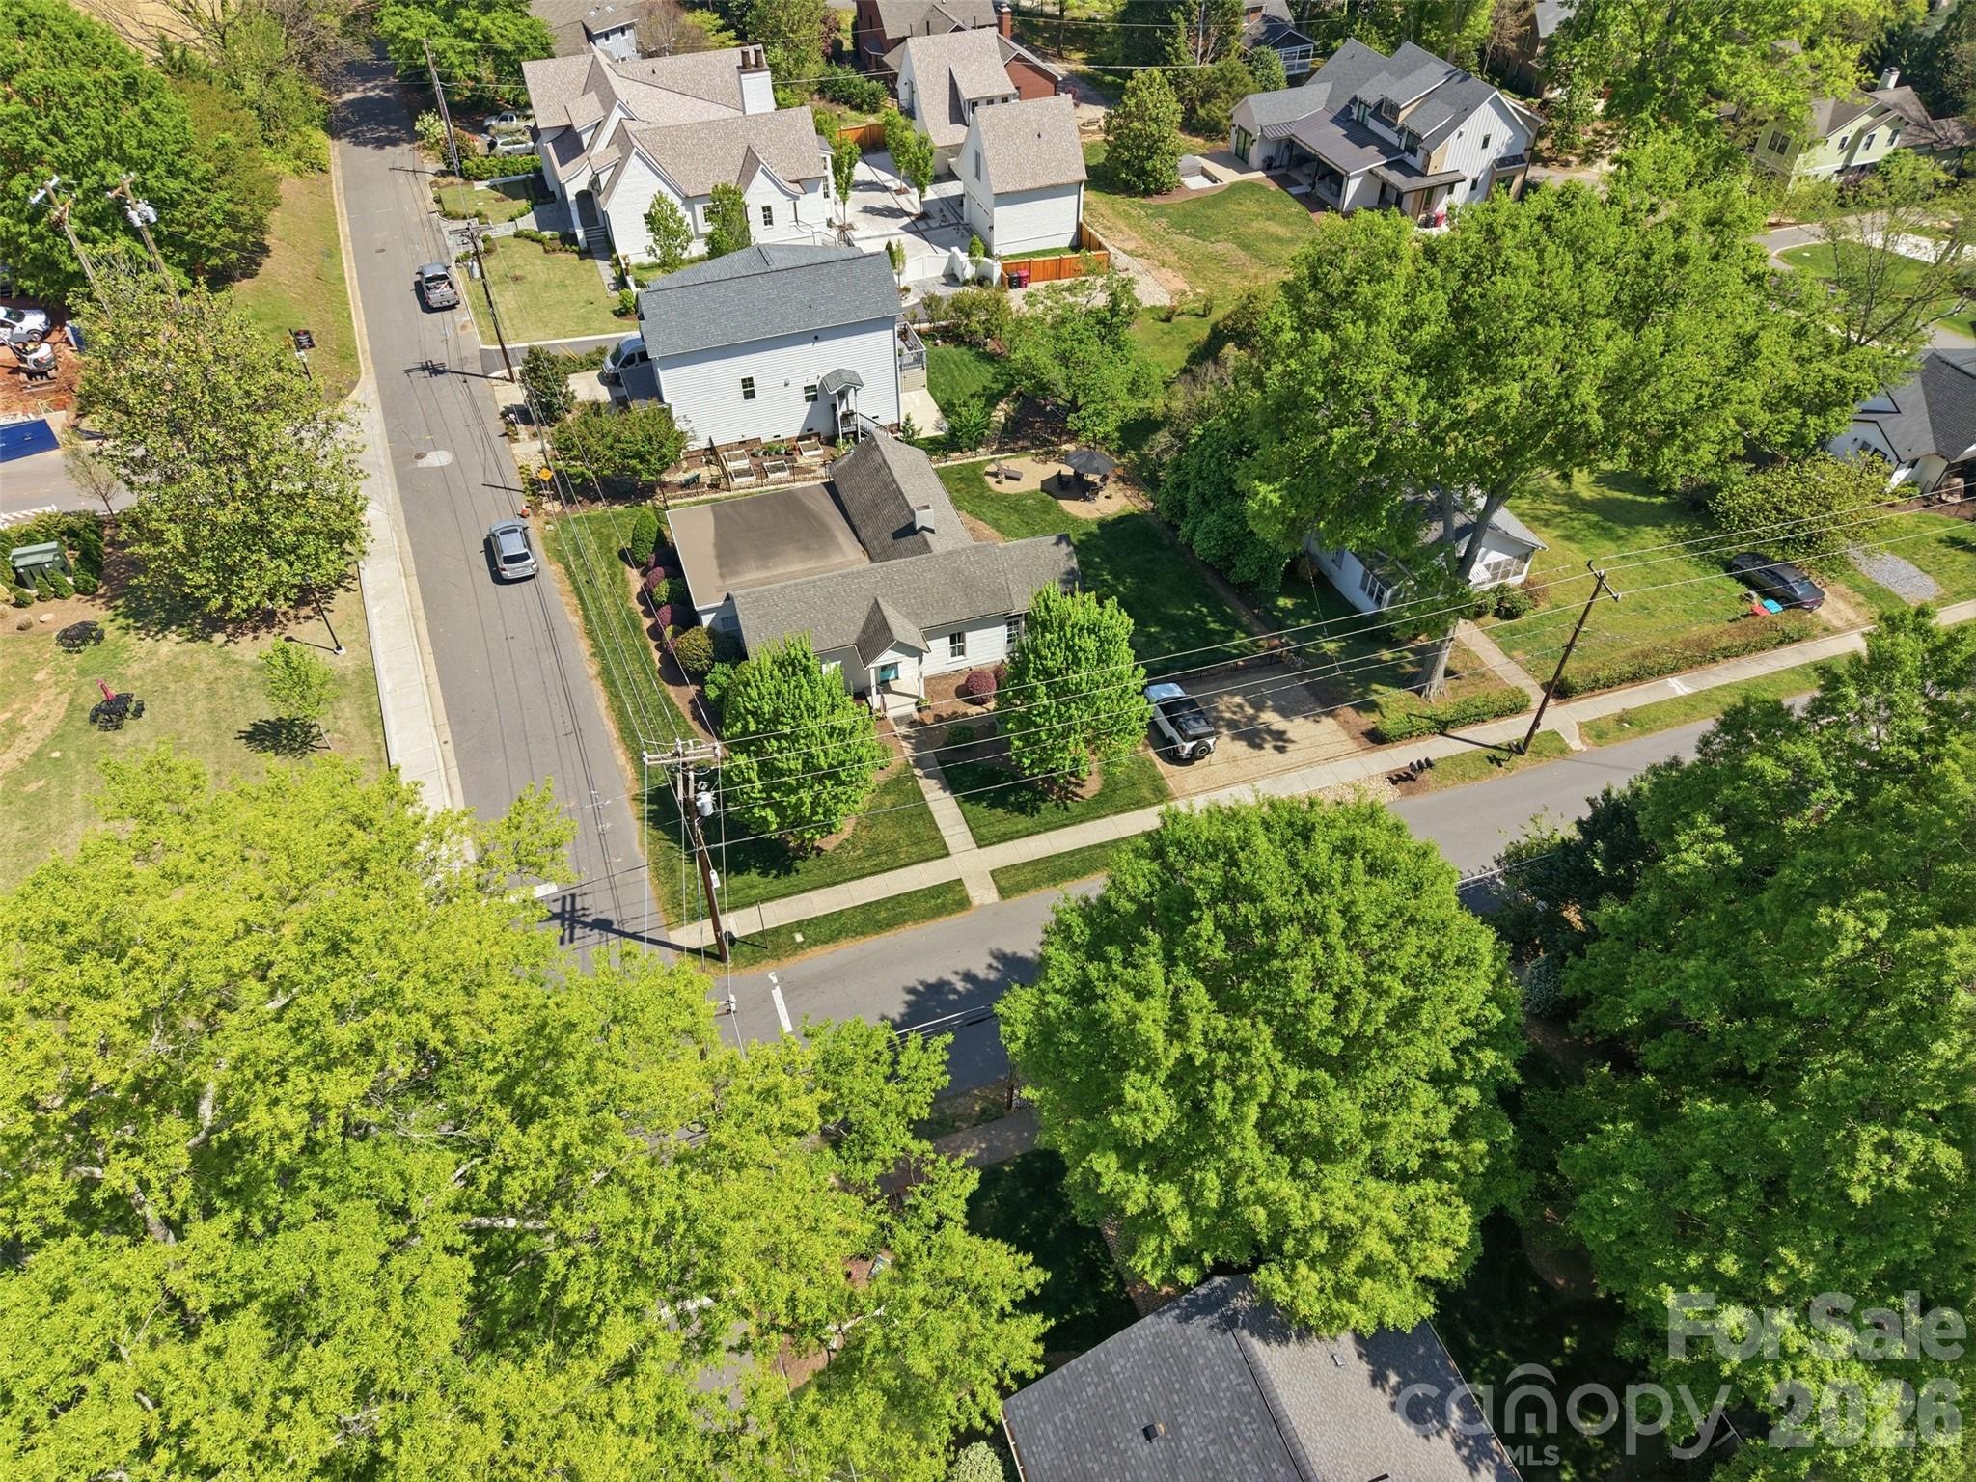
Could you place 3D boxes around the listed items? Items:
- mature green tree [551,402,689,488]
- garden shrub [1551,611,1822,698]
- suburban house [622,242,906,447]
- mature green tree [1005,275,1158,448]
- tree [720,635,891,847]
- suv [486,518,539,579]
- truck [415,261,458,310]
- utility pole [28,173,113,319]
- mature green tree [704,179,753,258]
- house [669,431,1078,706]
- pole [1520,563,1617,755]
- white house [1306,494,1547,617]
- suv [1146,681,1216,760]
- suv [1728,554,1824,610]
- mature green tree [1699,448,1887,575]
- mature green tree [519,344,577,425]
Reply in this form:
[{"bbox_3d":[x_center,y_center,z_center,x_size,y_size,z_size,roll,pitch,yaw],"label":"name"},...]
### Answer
[{"bbox_3d":[-22.187,-17.569,83.122,8.100,5.200,5.600,-12,48,-12],"label":"mature green tree"},{"bbox_3d":[35.177,-4.842,68.570,16.300,1.000,1.500,-14,49,-13],"label":"garden shrub"},{"bbox_3d":[-12.620,-22.556,78.692,14.200,9.300,7.800,-16,46,-17],"label":"suburban house"},{"bbox_3d":[5.129,-22.204,79.391,8.700,7.600,8.700,0,47,0],"label":"mature green tree"},{"bbox_3d":[-7.172,0.200,54.552,6.700,9.500,6.700,0,43,0],"label":"tree"},{"bbox_3d":[-24.281,-9.902,70.231,1.900,1.700,4.800,-15,49,-14],"label":"suv"},{"bbox_3d":[-40.886,-34.101,102.092,1.970,1.870,5.600,-17,49,-16],"label":"truck"},{"bbox_3d":[-53.745,-28.104,81.913,0.600,10.800,2.900,2,47,1],"label":"utility pole"},{"bbox_3d":[-17.912,-35.733,94.778,3.200,5.500,3.200,-16,46,-17],"label":"mature green tree"},{"bbox_3d":[-5.689,-8.926,68.092,18.100,5.600,15.700,-14,49,-13],"label":"house"},{"bbox_3d":[27.529,-3.574,65.591,0.450,11.900,2.500,-11,47,-11],"label":"pole"},{"bbox_3d":[24.822,-12.850,78.995,10.600,5.400,9.800,-13,48,-13],"label":"white house"},{"bbox_3d":[9.020,-1.007,64.109,1.900,1.850,4.750,-14,49,-13],"label":"suv"},{"bbox_3d":[45.317,-9.282,78.474,1.870,1.550,4.700,-26,52,-23],"label":"suv"},{"bbox_3d":[42.249,-11.820,70.853,8.200,5.300,7.600,-16,46,-17],"label":"mature green tree"},{"bbox_3d":[-28.173,-22.863,87.937,3.500,5.500,3.500,-12,48,-12],"label":"mature green tree"}]

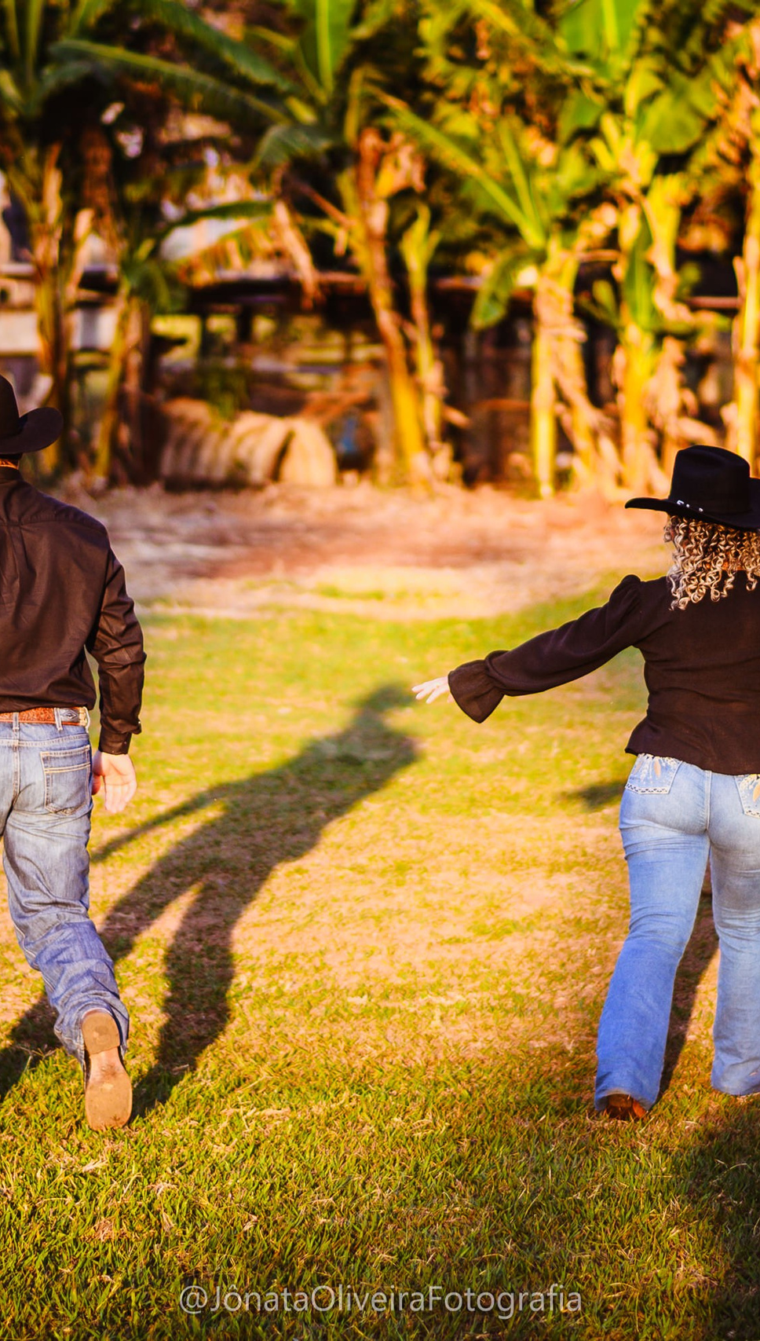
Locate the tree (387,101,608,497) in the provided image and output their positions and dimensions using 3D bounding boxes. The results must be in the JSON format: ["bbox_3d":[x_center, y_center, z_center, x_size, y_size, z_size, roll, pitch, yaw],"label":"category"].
[{"bbox_3d":[0.990,-3.110,39.800,1.820,3.240,1.650,0,5,0],"label":"tree"}]

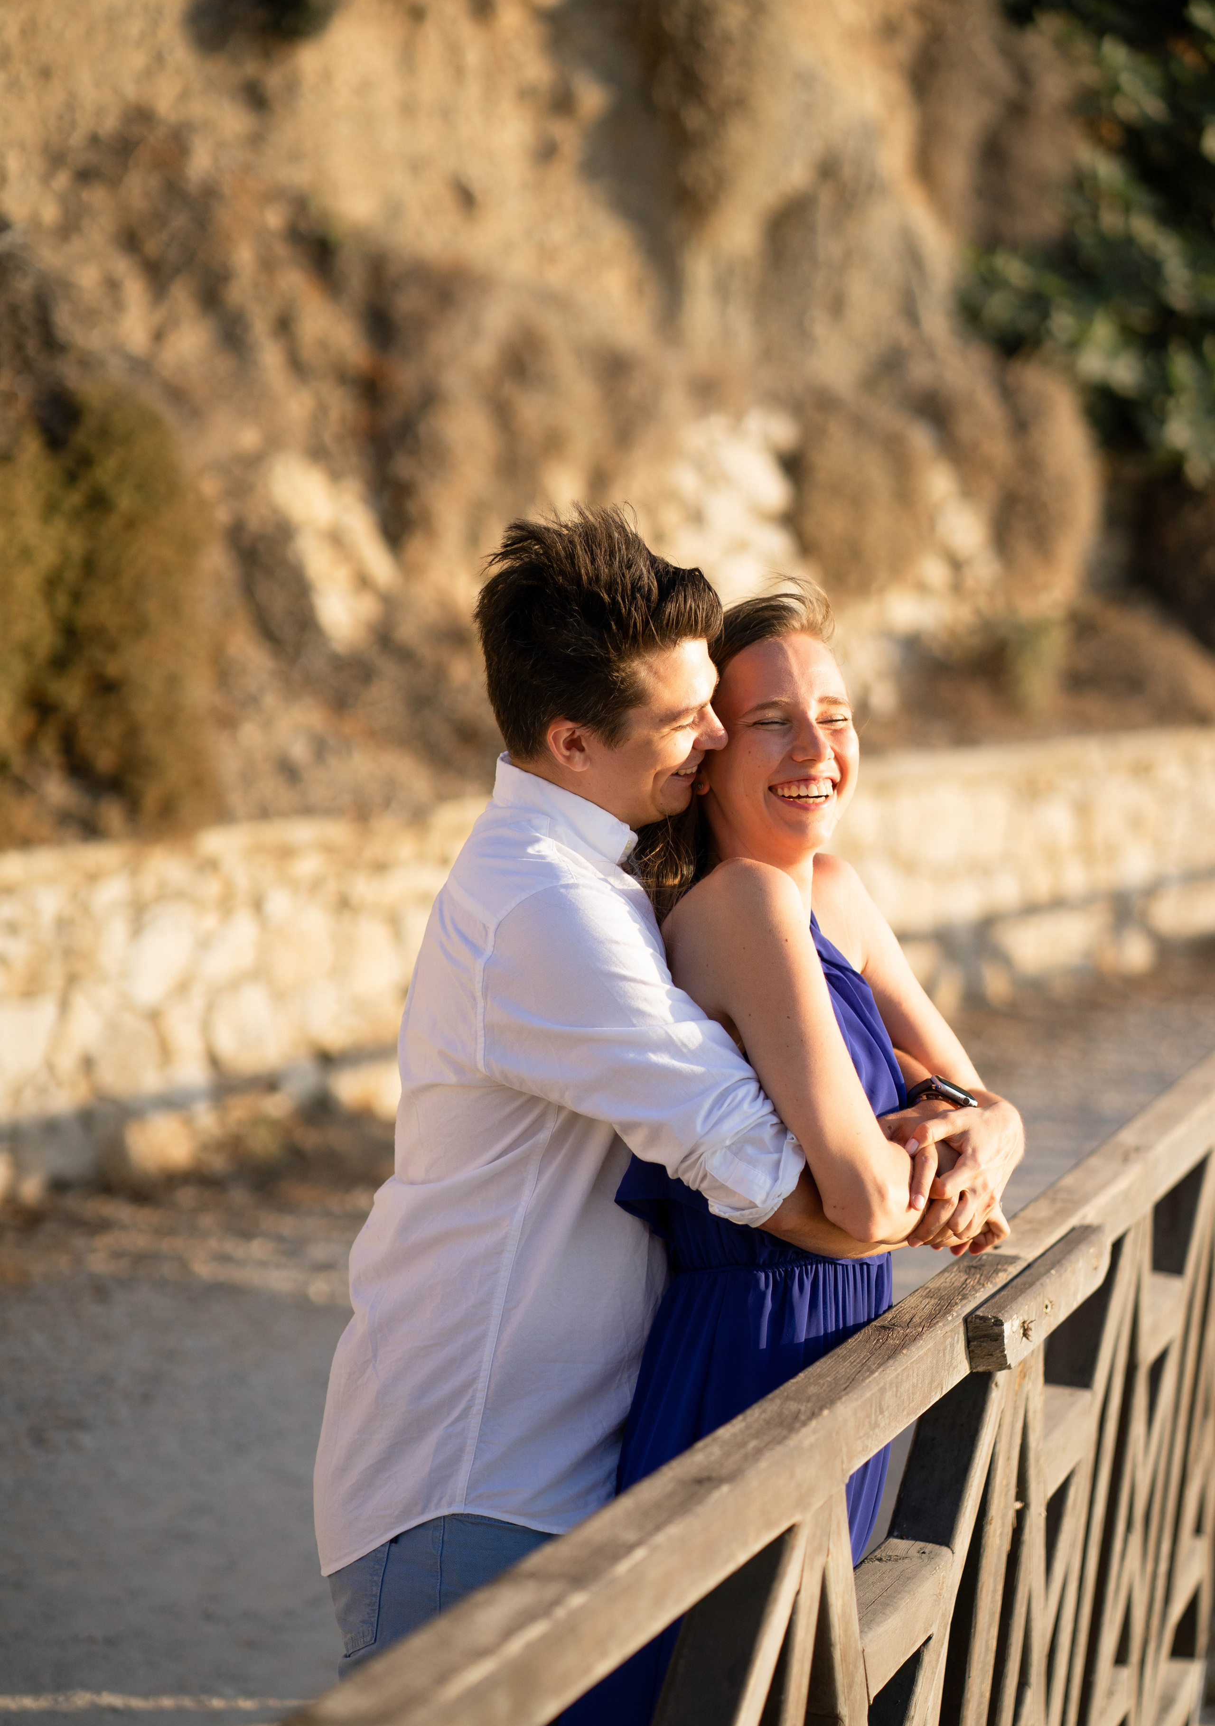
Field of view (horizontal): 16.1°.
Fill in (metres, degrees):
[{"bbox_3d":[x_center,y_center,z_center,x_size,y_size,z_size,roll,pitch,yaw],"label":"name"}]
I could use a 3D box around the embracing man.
[{"bbox_3d":[0.045,0.585,3.660,0.600,1.780,0.520,0,3,0],"label":"embracing man"}]

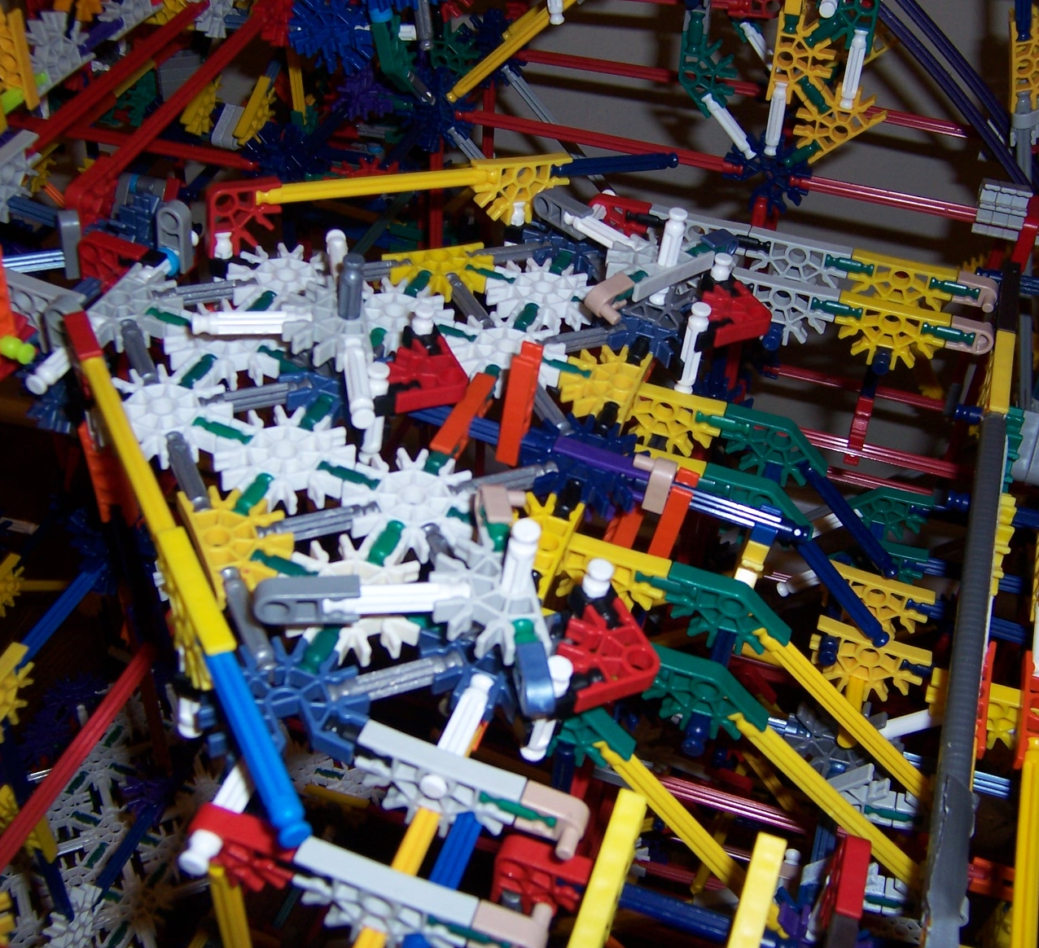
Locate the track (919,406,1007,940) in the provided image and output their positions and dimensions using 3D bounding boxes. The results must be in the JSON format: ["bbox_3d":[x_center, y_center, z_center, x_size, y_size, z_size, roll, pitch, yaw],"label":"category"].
[{"bbox_3d":[0.122,0.051,0.327,0.009,0.009,0.184,13,52,13],"label":"track"}]

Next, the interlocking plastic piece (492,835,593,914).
[{"bbox_3d":[0.004,0.097,0.287,0.023,0.021,0.006,19,42,9],"label":"interlocking plastic piece"}]

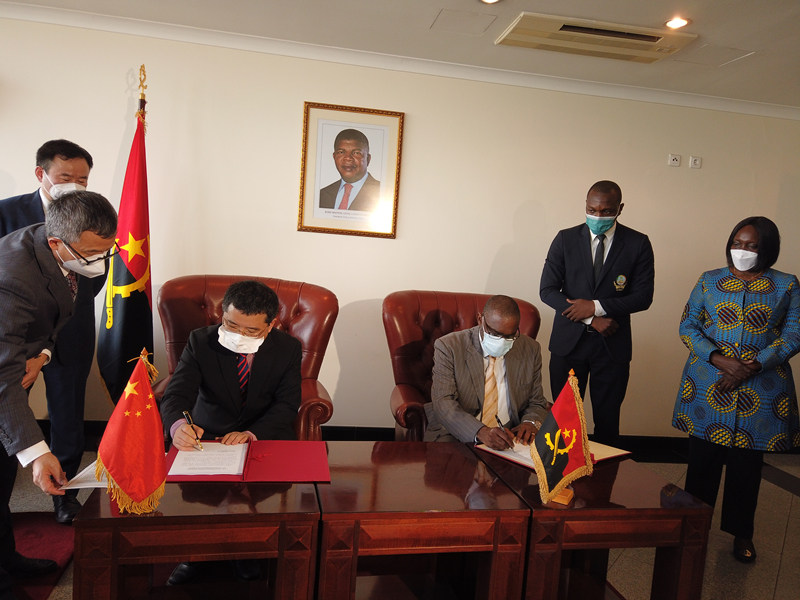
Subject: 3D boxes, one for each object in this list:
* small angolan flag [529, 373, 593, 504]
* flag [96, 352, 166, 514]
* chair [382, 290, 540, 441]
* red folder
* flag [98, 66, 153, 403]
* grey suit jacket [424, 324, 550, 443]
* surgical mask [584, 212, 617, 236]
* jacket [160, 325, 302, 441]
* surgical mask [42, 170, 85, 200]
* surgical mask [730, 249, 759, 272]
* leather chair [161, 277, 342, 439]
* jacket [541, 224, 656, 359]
[{"bbox_3d":[0.433,0.366,1.611,0.155,0.360,0.110,5,4,12],"label":"small angolan flag"},{"bbox_3d":[-0.627,0.296,1.409,0.155,0.370,0.110,3,5,-17],"label":"flag"},{"bbox_3d":[0.345,0.551,2.990,0.810,1.130,0.800,4,5,-11],"label":"chair"},{"bbox_3d":[-0.448,0.463,1.766,0.471,0.018,0.343,4,4,-10],"label":"red folder"},{"bbox_3d":[-1.470,-0.181,3.258,0.270,2.138,0.200,4,4,-9],"label":"flag"},{"bbox_3d":[0.368,0.442,2.560,0.550,0.610,0.520,4,13,-10],"label":"grey suit jacket"},{"bbox_3d":[0.963,-0.362,2.880,0.140,0.115,0.090,7,16,33],"label":"surgical mask"},{"bbox_3d":[-0.663,0.388,2.380,0.570,0.600,0.530,4,13,-8],"label":"jacket"},{"bbox_3d":[-1.339,-0.437,2.420,0.100,0.120,0.140,23,15,37],"label":"surgical mask"},{"bbox_3d":[1.562,-0.179,2.720,0.085,0.110,0.130,-13,14,-34],"label":"surgical mask"},{"bbox_3d":[-0.700,0.490,2.750,0.810,1.130,0.800,3,5,-12],"label":"leather chair"},{"bbox_3d":[0.976,-0.037,2.970,0.500,0.685,0.290,6,5,22],"label":"jacket"}]

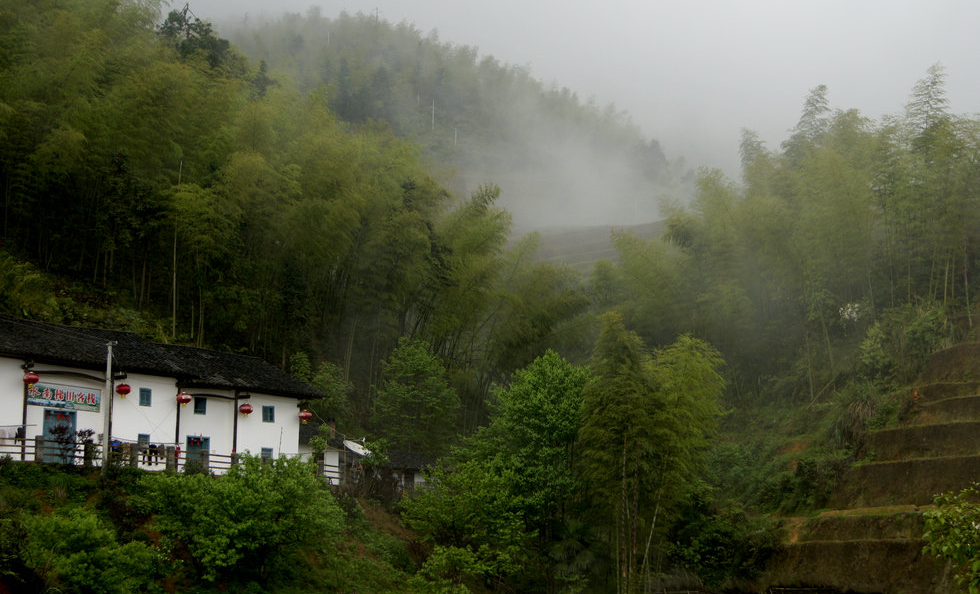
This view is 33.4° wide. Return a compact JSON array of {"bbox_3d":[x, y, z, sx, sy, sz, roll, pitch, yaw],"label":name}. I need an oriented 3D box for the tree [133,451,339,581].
[{"bbox_3d":[-10.962,9.771,72.000,8.600,5.700,7.000,0,-10,0],"label":"tree"}]

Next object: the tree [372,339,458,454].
[{"bbox_3d":[-4.368,6.270,97.000,5.200,7.800,5.200,0,-10,0],"label":"tree"}]

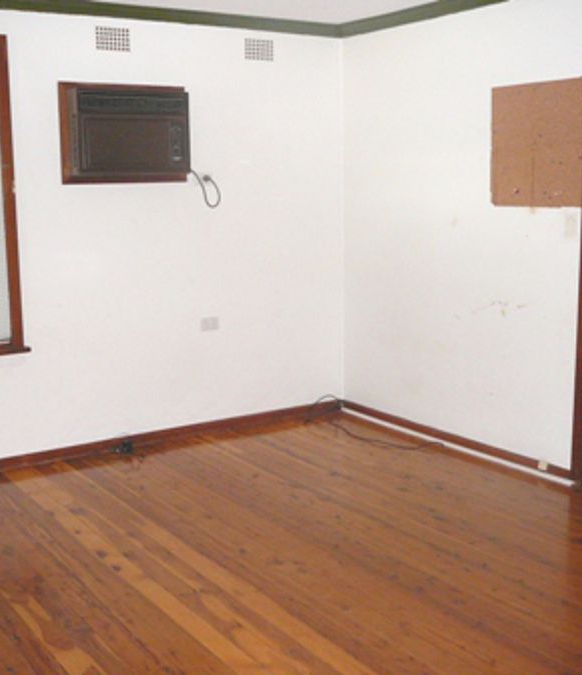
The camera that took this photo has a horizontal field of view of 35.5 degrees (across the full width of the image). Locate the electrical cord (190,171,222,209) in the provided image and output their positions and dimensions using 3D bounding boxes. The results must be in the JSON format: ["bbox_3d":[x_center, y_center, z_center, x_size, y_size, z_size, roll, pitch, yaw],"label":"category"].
[{"bbox_3d":[-0.517,-0.877,5.390,0.225,0.225,0.100,-7,12,-32],"label":"electrical cord"}]

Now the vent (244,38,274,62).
[{"bbox_3d":[-0.189,-1.744,5.521,0.213,0.130,0.020,-7,12,-32],"label":"vent"}]

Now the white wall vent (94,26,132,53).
[{"bbox_3d":[-0.976,-1.643,5.018,0.207,0.134,0.020,-7,12,-32],"label":"white wall vent"}]

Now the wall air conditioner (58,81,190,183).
[{"bbox_3d":[-0.895,-1.133,5.062,0.750,0.542,0.160,-7,12,-32],"label":"wall air conditioner"}]

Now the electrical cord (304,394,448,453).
[{"bbox_3d":[0.475,0.519,5.665,0.400,0.140,1.080,-7,12,-32],"label":"electrical cord"}]

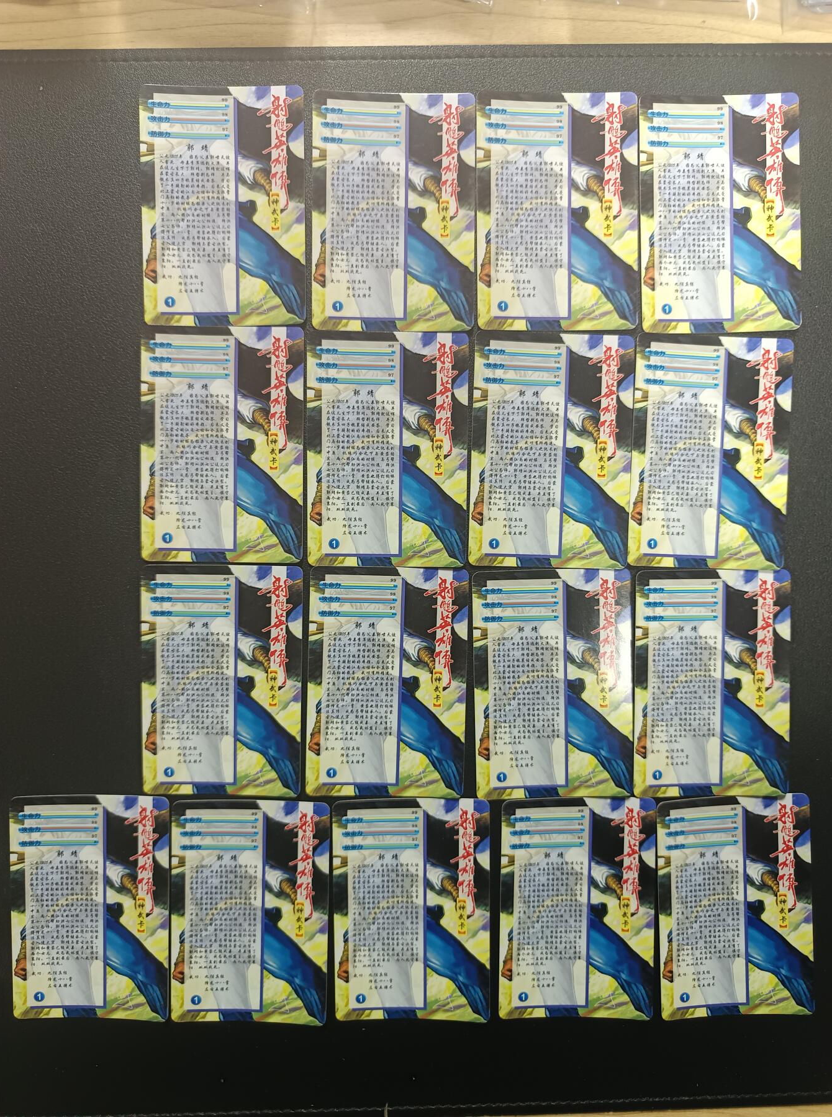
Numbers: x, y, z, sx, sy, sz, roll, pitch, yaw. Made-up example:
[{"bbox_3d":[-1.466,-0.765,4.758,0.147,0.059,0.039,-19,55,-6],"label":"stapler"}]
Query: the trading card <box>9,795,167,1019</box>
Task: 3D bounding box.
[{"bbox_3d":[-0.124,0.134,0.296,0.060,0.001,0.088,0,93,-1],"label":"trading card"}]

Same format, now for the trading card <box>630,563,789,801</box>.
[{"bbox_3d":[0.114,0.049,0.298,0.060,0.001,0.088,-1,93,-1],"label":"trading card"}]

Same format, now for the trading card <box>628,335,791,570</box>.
[{"bbox_3d":[0.111,-0.040,0.292,0.060,0.001,0.087,2,92,-1],"label":"trading card"}]

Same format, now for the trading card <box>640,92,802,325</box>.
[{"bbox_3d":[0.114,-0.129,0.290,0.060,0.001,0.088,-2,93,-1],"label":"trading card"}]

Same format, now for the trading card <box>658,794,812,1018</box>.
[{"bbox_3d":[0.124,0.135,0.299,0.060,0.001,0.087,-2,92,-1],"label":"trading card"}]

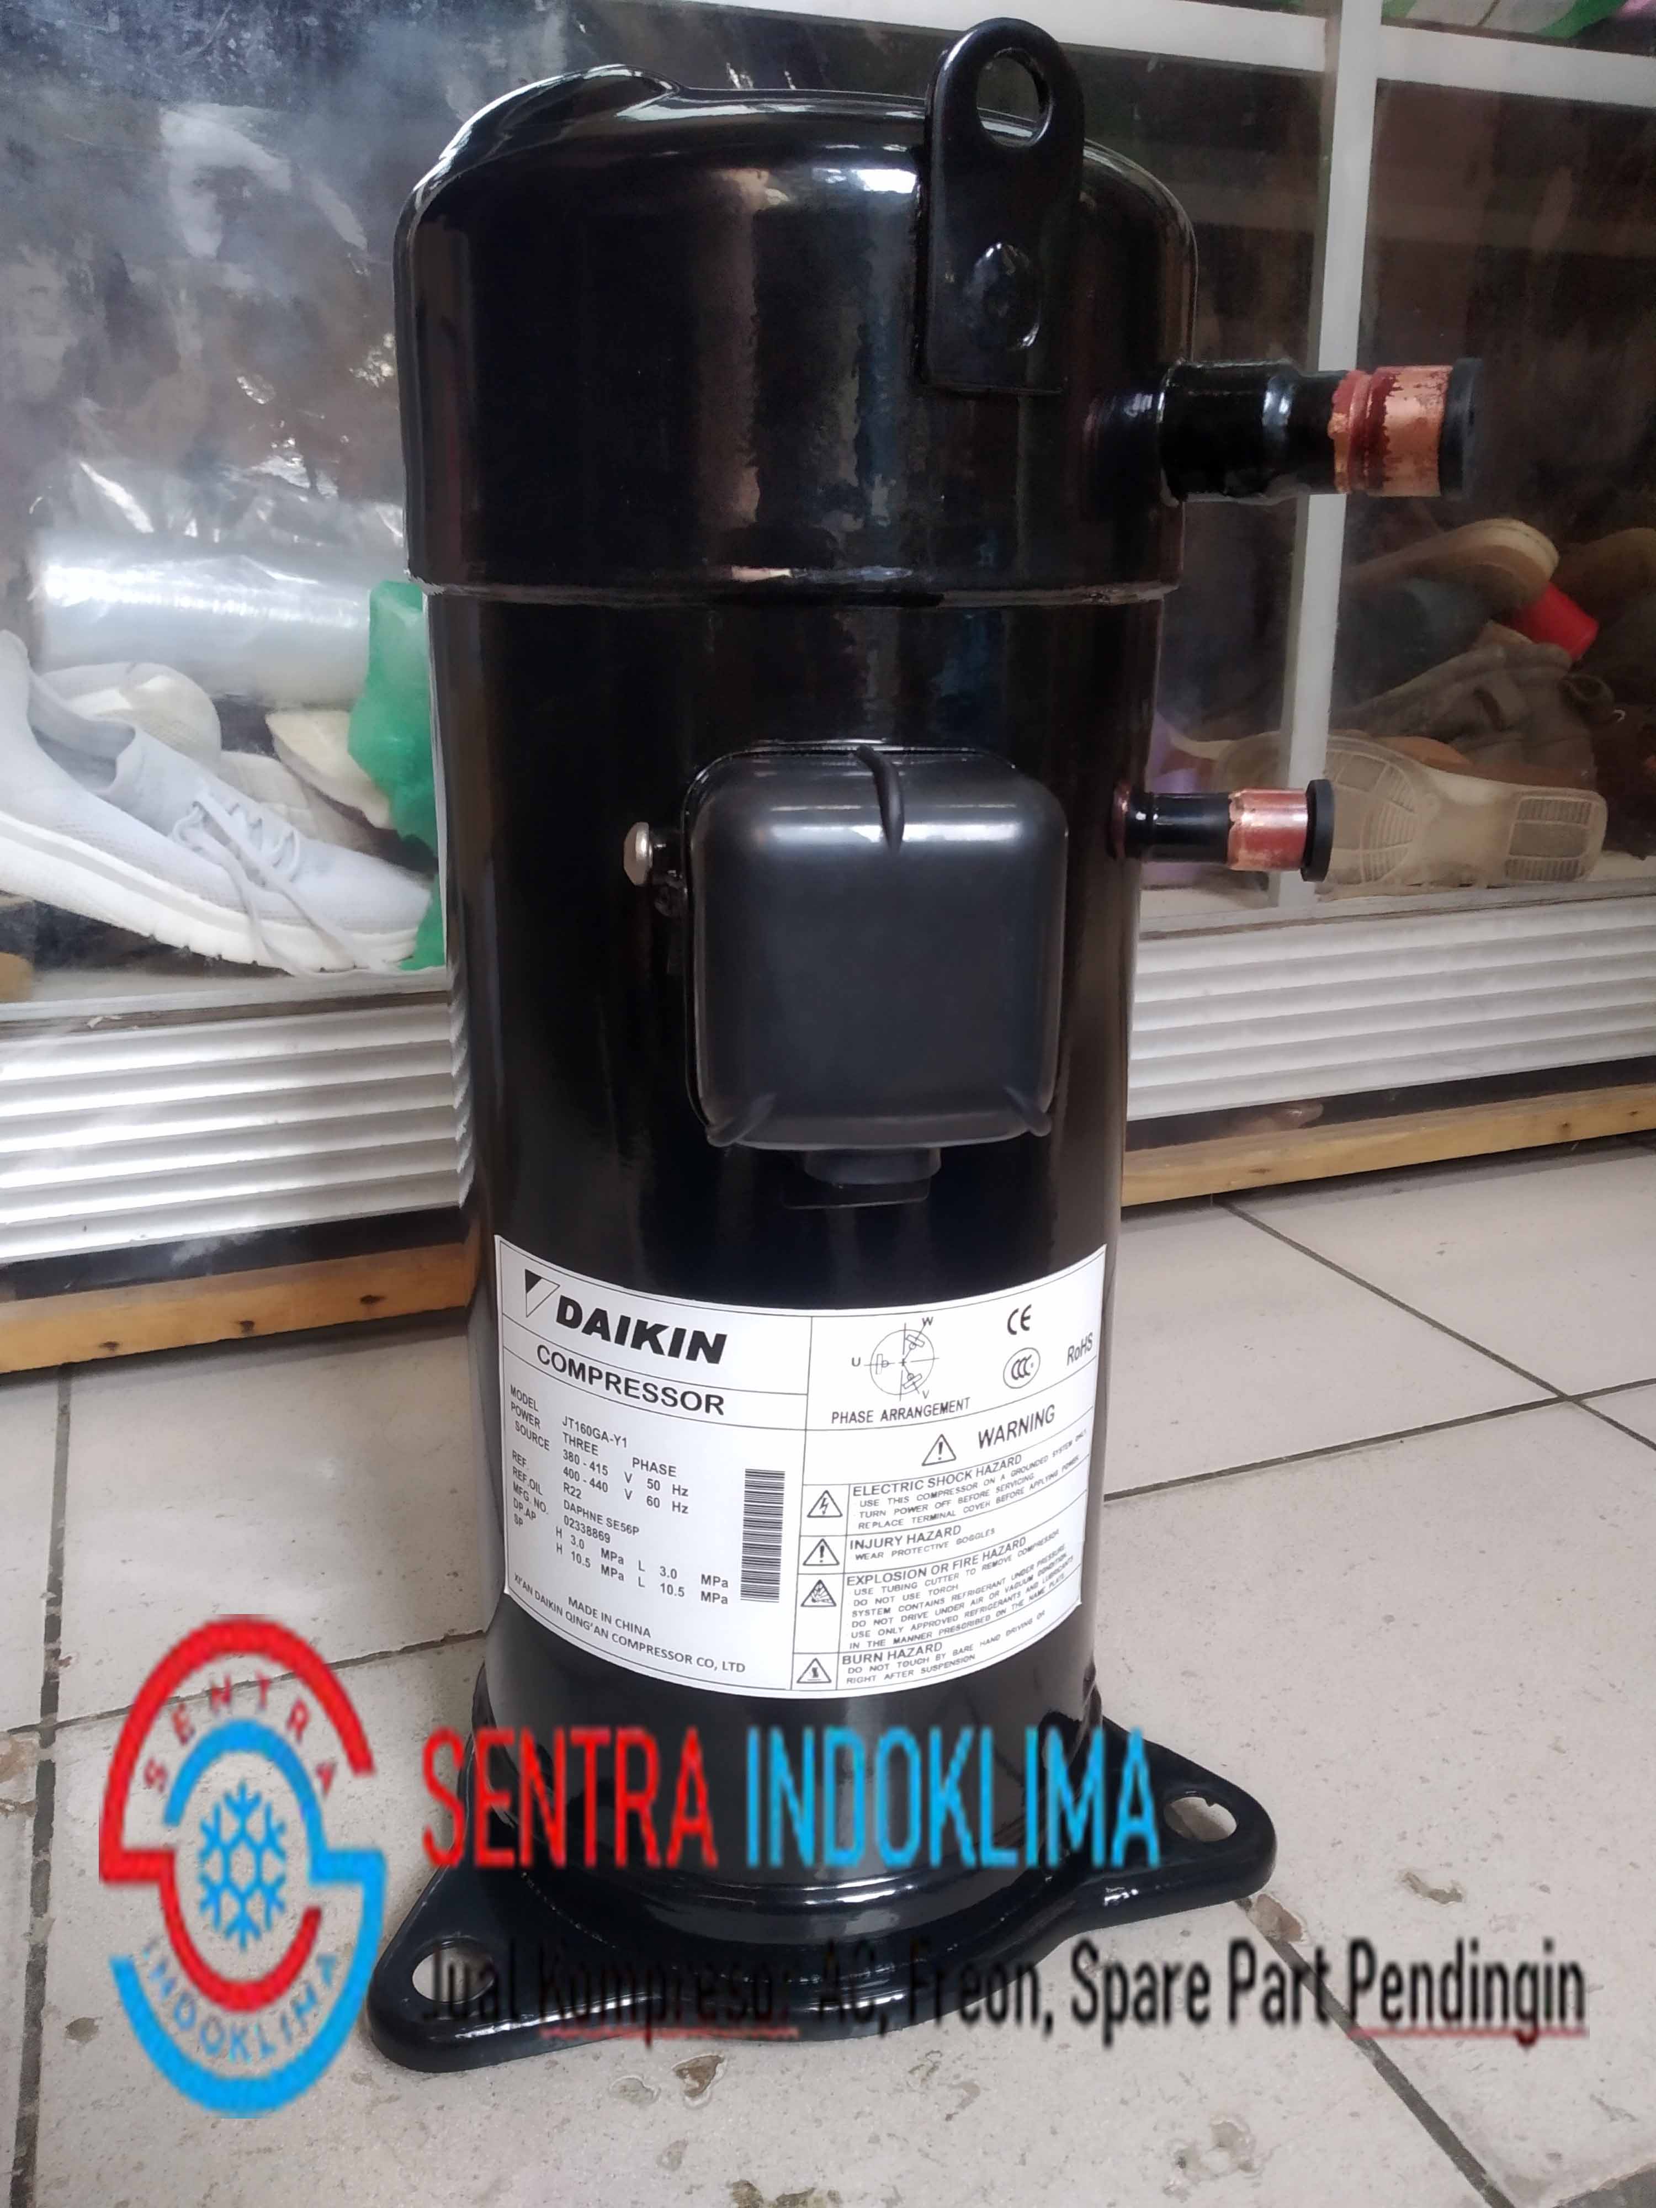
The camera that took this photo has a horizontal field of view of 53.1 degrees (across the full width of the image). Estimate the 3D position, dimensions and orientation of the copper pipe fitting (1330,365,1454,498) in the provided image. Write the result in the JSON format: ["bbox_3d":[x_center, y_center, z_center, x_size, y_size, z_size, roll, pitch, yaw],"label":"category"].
[{"bbox_3d":[0.114,-0.136,0.335,0.022,0.024,0.024,6,17,18],"label":"copper pipe fitting"}]

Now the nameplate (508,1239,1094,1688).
[{"bbox_3d":[-0.005,0.082,0.377,0.143,0.095,0.041,1,16,-5],"label":"nameplate"}]

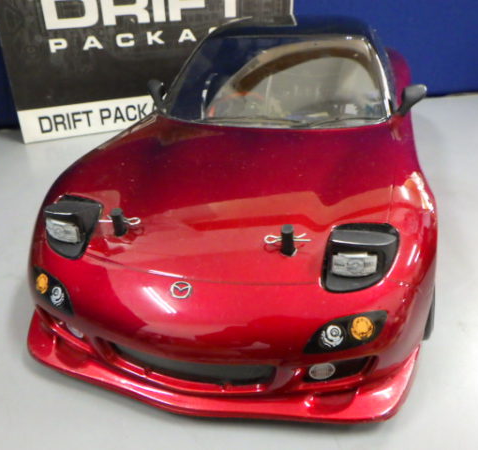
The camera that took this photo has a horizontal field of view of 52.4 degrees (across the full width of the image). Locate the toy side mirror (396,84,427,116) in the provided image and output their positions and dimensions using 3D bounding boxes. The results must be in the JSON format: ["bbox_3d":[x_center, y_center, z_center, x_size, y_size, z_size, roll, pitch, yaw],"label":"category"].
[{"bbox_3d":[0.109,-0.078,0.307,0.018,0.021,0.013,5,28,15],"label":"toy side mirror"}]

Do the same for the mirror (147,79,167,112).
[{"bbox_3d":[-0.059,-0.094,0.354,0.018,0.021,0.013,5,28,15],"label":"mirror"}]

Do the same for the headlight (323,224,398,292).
[{"bbox_3d":[0.051,0.011,0.201,0.028,0.020,0.034,5,28,15],"label":"headlight"}]

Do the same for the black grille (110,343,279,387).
[{"bbox_3d":[-0.021,0.061,0.214,0.076,0.015,0.013,5,28,15],"label":"black grille"}]

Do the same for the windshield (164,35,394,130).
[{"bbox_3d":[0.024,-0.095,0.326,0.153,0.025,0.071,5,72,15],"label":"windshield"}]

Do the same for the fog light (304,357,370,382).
[{"bbox_3d":[0.040,0.060,0.203,0.027,0.009,0.007,-3,26,-1],"label":"fog light"}]

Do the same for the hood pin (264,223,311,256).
[{"bbox_3d":[0.020,0.006,0.199,0.020,0.013,0.007,5,28,15],"label":"hood pin"}]

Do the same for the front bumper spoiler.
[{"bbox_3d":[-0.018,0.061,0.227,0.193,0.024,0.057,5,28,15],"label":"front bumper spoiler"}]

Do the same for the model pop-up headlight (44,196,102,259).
[{"bbox_3d":[-0.080,-0.001,0.237,0.028,0.020,0.034,5,28,15],"label":"model pop-up headlight"}]

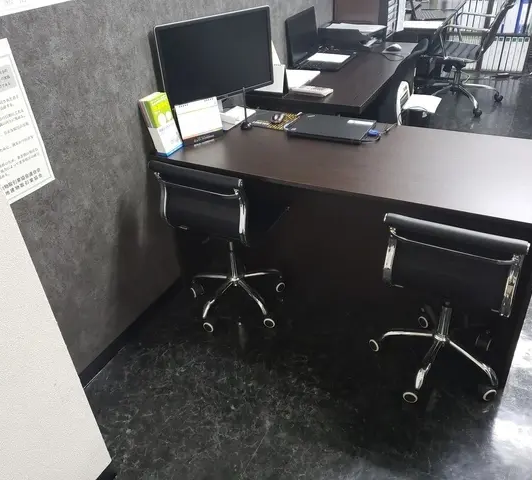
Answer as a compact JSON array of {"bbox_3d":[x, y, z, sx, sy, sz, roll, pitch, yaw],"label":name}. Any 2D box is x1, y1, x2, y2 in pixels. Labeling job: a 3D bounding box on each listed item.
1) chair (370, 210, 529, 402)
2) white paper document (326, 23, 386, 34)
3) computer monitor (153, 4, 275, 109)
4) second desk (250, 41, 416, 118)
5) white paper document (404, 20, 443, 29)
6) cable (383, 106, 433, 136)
[{"bbox_3d":[0.647,0.174,1.718,0.520,0.770,0.540,13,36,25],"label":"chair"},{"bbox_3d":[0.684,-1.593,3.615,0.390,0.025,0.260,11,35,23],"label":"white paper document"},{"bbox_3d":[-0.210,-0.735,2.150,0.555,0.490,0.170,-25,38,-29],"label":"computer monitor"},{"bbox_3d":[0.567,-0.883,3.448,0.680,0.713,1.660,11,35,23],"label":"second desk"},{"bbox_3d":[1.309,-1.780,3.949,0.310,0.030,0.280,13,36,25],"label":"white paper document"},{"bbox_3d":[0.683,-0.566,2.305,0.170,0.100,0.350,13,36,25],"label":"cable"}]

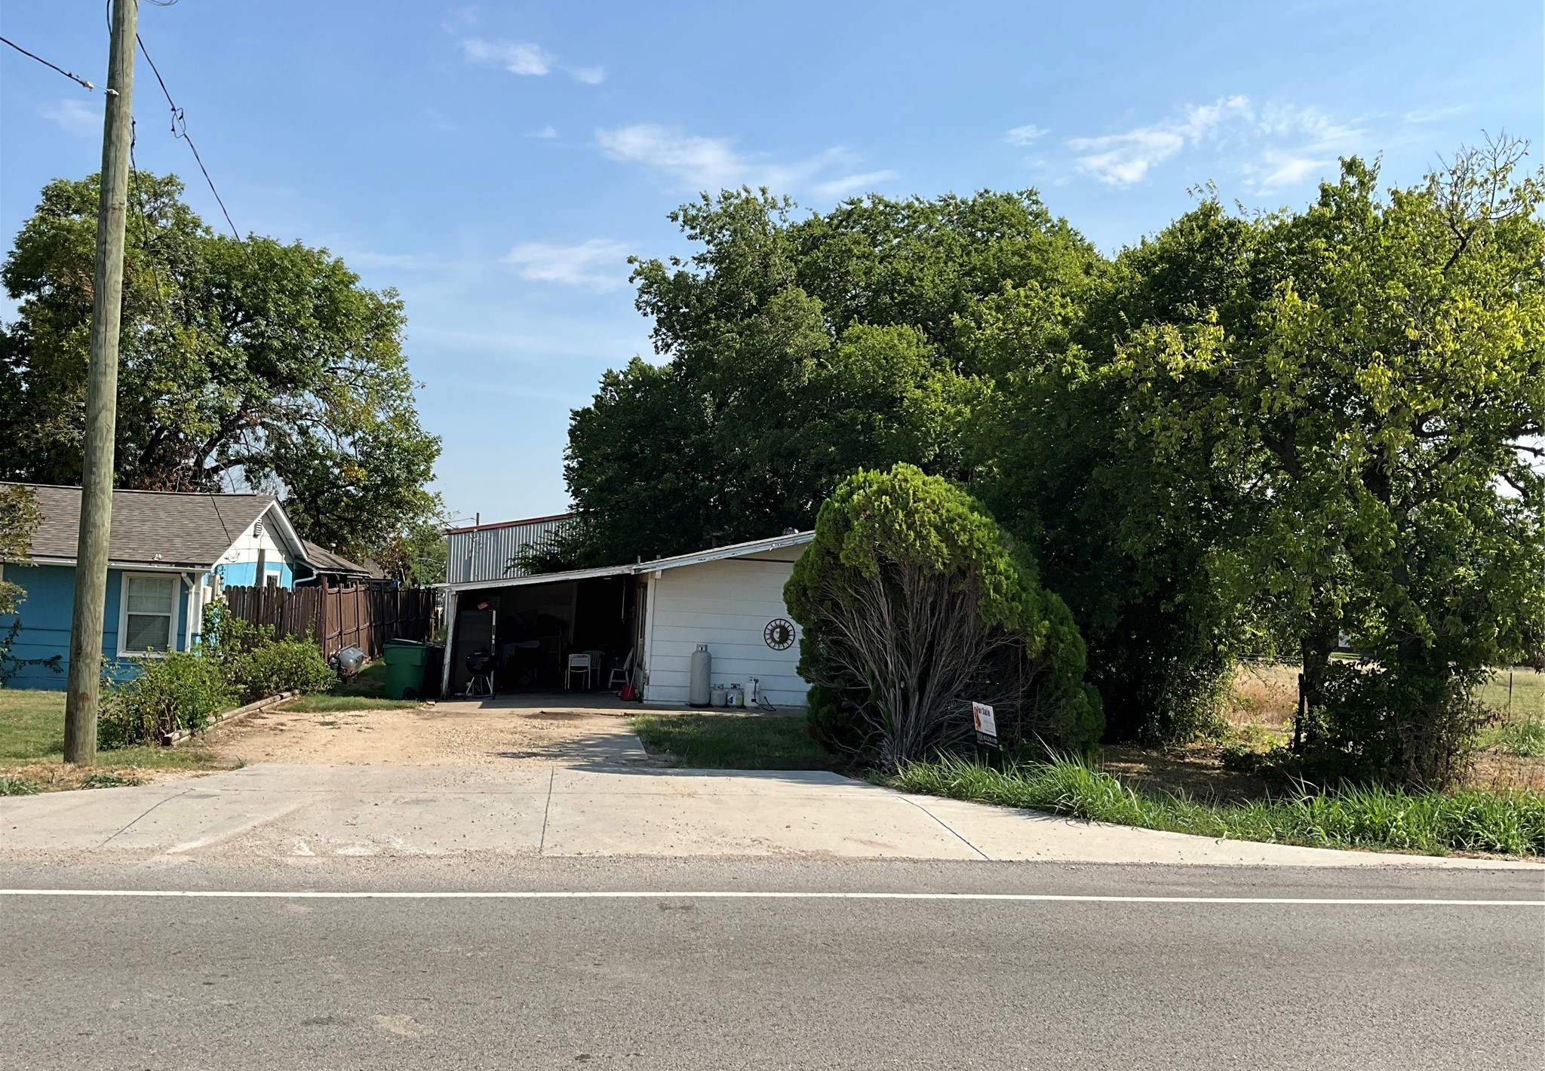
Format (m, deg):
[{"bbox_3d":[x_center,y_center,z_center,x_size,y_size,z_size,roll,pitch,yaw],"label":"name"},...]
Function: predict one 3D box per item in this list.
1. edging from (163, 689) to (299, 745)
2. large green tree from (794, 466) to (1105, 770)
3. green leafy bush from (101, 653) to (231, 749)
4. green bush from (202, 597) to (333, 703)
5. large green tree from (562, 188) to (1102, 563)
[{"bbox_3d":[-7.500,2.510,18.400,0.220,0.180,8.800,3,-5,-12],"label":"edging"},{"bbox_3d":[2.050,0.940,15.500,3.700,3.600,3.300,3,-5,-12],"label":"large green tree"},{"bbox_3d":[-7.380,2.000,15.700,1.500,1.100,2.100,3,-5,-12],"label":"green leafy bush"},{"bbox_3d":[-8.700,1.980,22.200,2.200,1.750,2.100,3,-5,-12],"label":"green bush"},{"bbox_3d":[1.500,-2.300,33.000,13.800,12.800,11.500,3,-5,-12],"label":"large green tree"}]

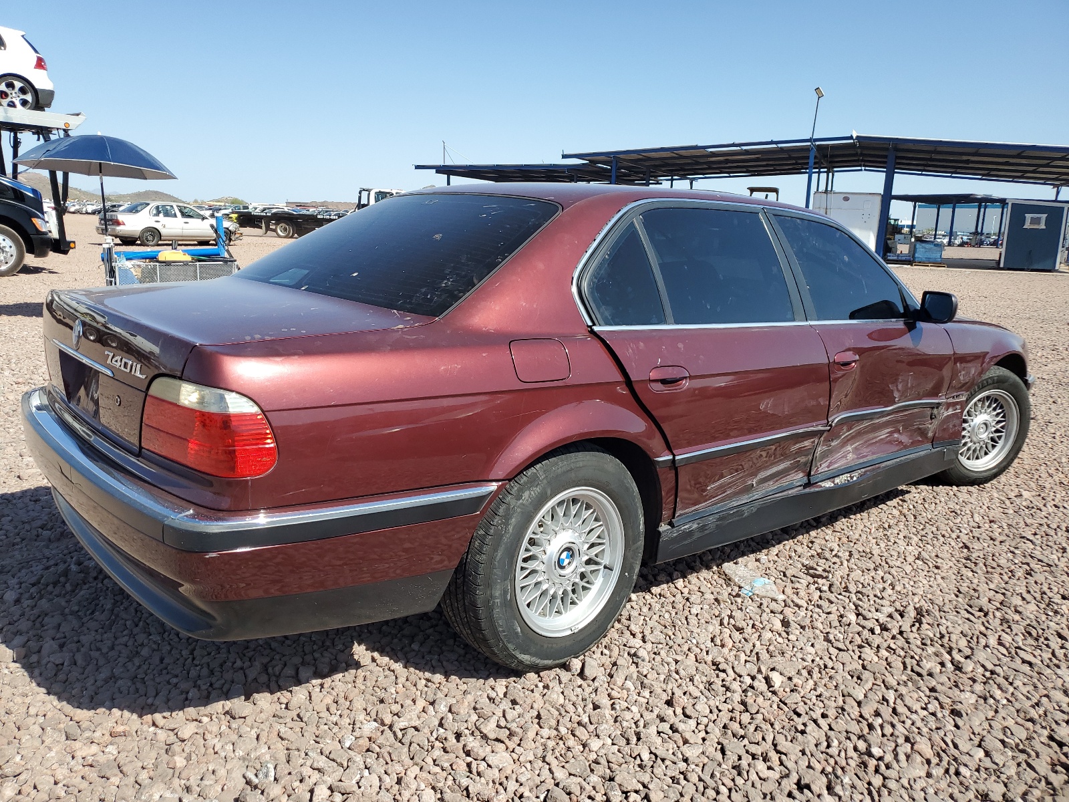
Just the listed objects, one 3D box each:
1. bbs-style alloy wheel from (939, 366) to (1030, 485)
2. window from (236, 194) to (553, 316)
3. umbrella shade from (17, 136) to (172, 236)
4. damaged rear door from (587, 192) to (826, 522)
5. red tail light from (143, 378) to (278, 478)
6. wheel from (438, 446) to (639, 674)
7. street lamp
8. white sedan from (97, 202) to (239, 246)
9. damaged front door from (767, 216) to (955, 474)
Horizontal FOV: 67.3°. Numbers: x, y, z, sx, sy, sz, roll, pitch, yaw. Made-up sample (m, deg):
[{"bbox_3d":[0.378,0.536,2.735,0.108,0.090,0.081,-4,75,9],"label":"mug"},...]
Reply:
[{"bbox_3d":[2.381,0.132,4.378,0.670,0.670,0.240,-2,12,-20],"label":"bbs-style alloy wheel"},{"bbox_3d":[-0.519,-0.544,2.753,0.660,0.120,1.380,-42,34,-26],"label":"window"},{"bbox_3d":[-4.980,-2.475,9.200,1.650,1.130,1.650,6,12,17],"label":"umbrella shade"},{"bbox_3d":[0.582,-0.157,2.722,1.250,1.020,0.270,-8,15,-40],"label":"damaged rear door"},{"bbox_3d":[-0.719,0.042,1.747,0.200,0.200,0.380,-8,15,-40],"label":"red tail light"},{"bbox_3d":[0.043,0.445,2.413,0.670,0.670,0.245,-8,15,-40],"label":"wheel"},{"bbox_3d":[10.550,-8.650,30.800,0.500,6.300,0.550,8,13,26],"label":"street lamp"},{"bbox_3d":[-11.659,-5.705,25.898,1.690,1.390,4.300,12,15,39],"label":"white sedan"},{"bbox_3d":[1.394,-0.250,3.404,1.270,1.030,0.260,-8,15,-40],"label":"damaged front door"}]

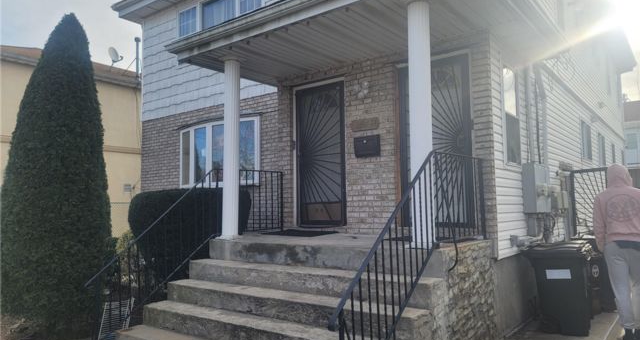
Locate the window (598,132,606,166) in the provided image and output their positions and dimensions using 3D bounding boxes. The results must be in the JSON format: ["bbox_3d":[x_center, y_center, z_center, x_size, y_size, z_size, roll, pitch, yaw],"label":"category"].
[{"bbox_3d":[7.066,-0.472,11.556,0.100,0.860,1.220,-4,-6,38],"label":"window"}]

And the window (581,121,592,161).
[{"bbox_3d":[5.668,-0.585,9.797,0.100,0.860,1.320,-4,-6,38],"label":"window"}]

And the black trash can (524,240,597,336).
[{"bbox_3d":[2.784,1.343,5.409,0.640,0.980,0.560,-3,-5,32],"label":"black trash can"}]

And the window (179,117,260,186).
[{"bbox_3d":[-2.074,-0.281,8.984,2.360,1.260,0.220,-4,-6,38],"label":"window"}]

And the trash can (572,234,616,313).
[{"bbox_3d":[3.679,1.403,6.338,0.640,0.980,0.560,-4,-5,35],"label":"trash can"}]

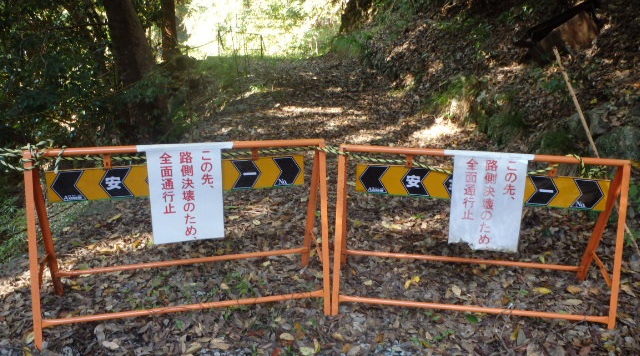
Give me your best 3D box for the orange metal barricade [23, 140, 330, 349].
[{"bbox_3d":[-0.570,0.216,2.380,1.200,0.760,0.500,-3,19,-15],"label":"orange metal barricade"}]

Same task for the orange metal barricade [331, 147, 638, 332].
[{"bbox_3d":[0.676,0.234,2.477,1.200,0.750,0.490,3,20,6],"label":"orange metal barricade"}]

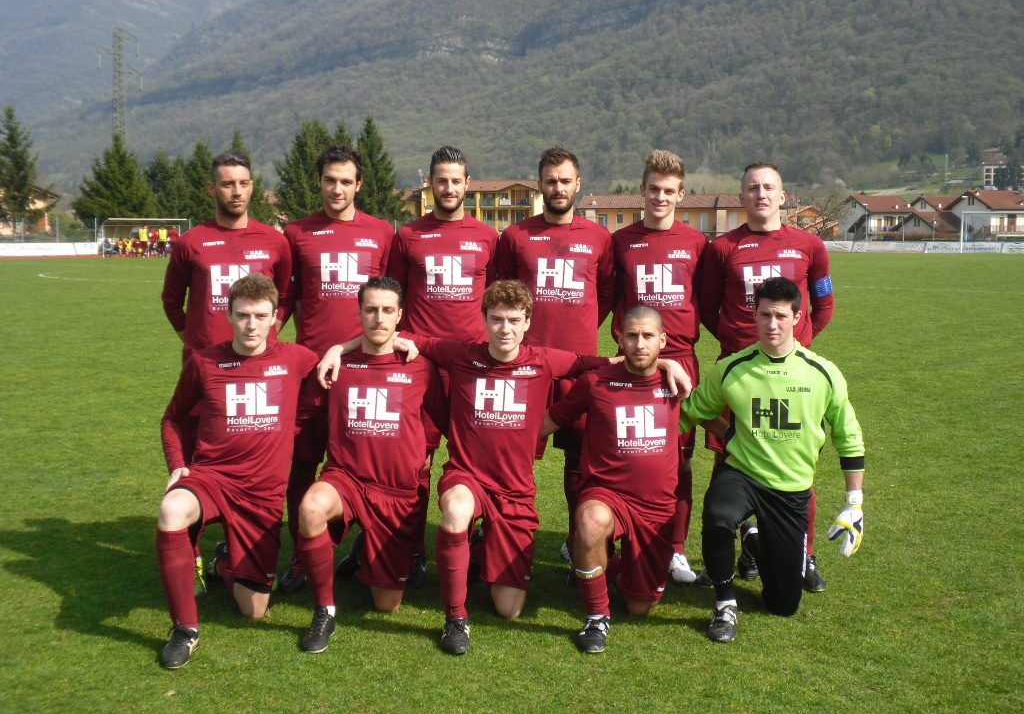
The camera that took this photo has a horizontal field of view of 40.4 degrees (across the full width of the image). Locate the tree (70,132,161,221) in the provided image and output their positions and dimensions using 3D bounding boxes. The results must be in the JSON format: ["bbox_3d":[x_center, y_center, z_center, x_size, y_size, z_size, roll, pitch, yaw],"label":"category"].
[{"bbox_3d":[-27.764,-11.550,97.351,6.100,8.113,6.100,0,5,0],"label":"tree"}]

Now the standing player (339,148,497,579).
[{"bbox_3d":[-0.282,0.038,5.731,0.500,1.802,0.340,0,5,-2],"label":"standing player"}]

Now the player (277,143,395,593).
[{"bbox_3d":[-0.724,0.036,5.798,0.500,1.826,0.340,-1,5,-8],"label":"player"}]

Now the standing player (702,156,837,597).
[{"bbox_3d":[1.064,0.071,5.811,0.550,1.753,0.340,0,5,3],"label":"standing player"}]

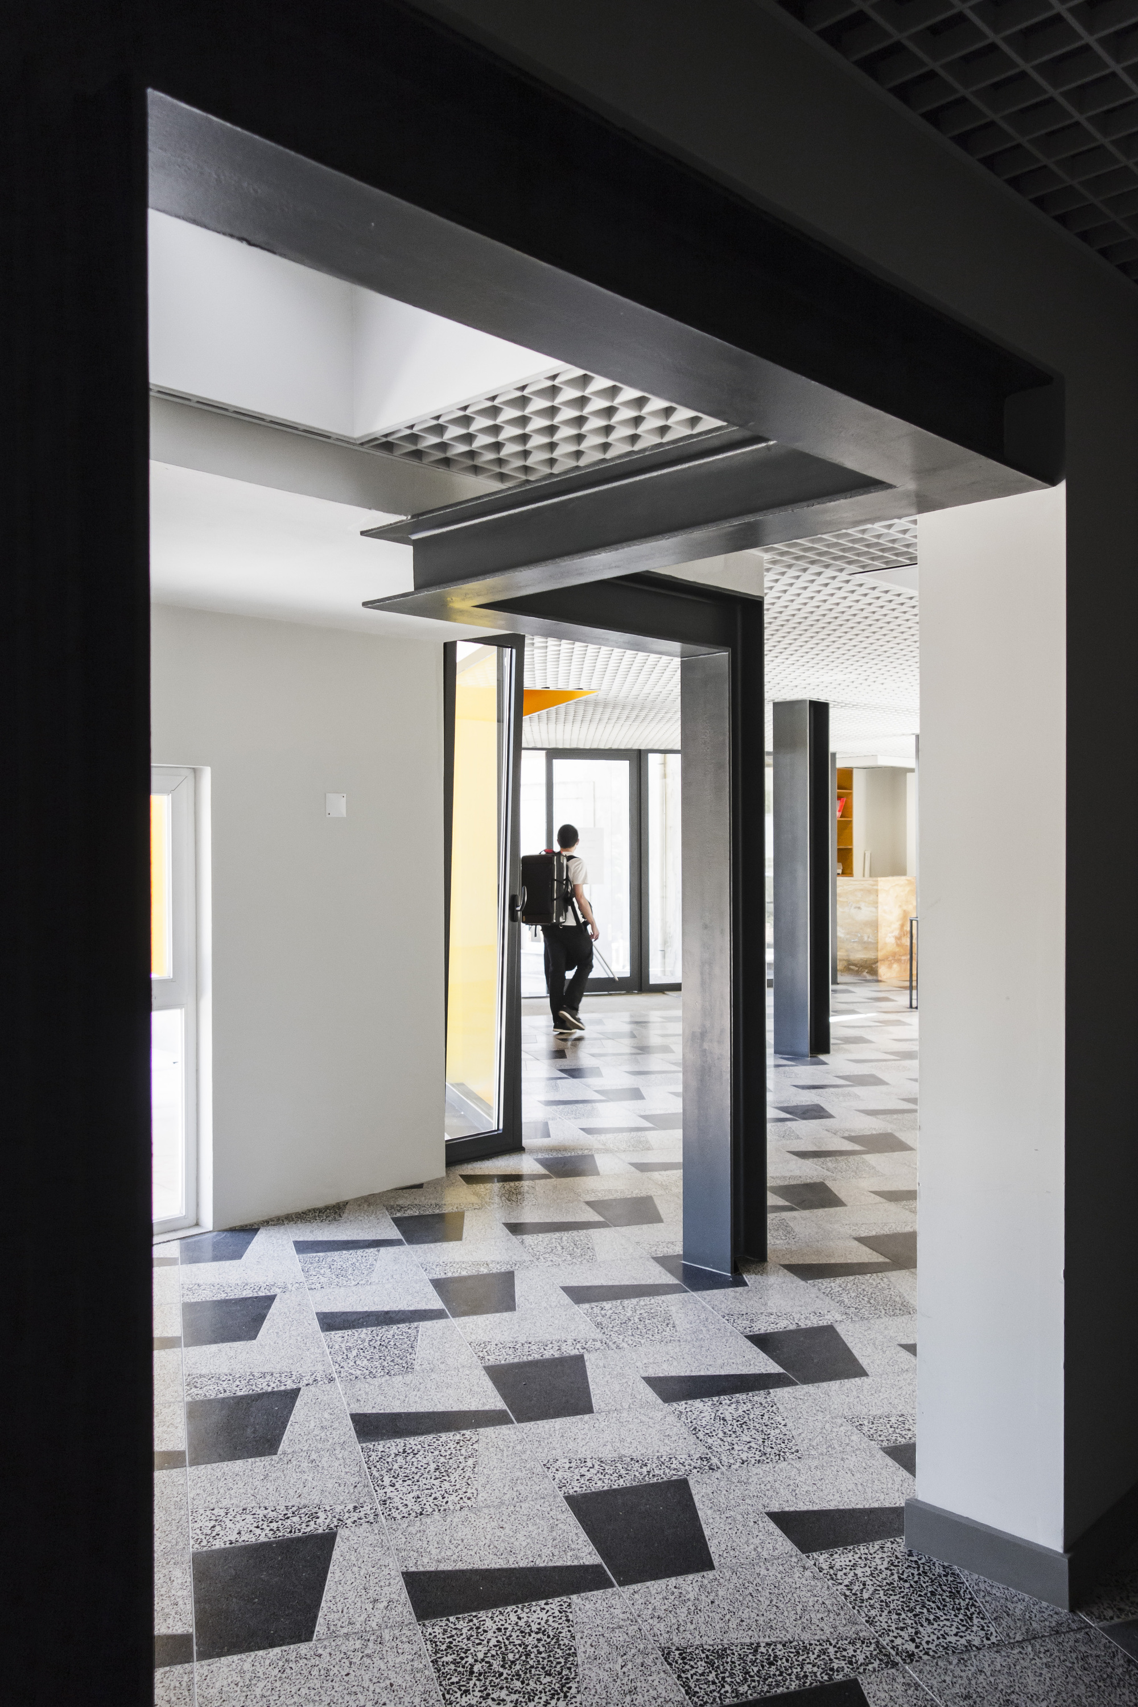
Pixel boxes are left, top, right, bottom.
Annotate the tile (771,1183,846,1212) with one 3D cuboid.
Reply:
[{"bbox_3d":[1.037,1.452,5.616,0.301,0.014,0.386,0,0,-17],"label":"tile"}]

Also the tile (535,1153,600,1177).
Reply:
[{"bbox_3d":[0.033,1.452,6.137,0.301,0.014,0.386,0,0,-17],"label":"tile"}]

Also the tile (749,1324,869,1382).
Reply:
[{"bbox_3d":[0.723,1.451,3.838,0.299,0.020,0.382,0,0,-17],"label":"tile"}]

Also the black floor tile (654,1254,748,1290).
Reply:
[{"bbox_3d":[0.493,1.449,4.592,0.299,0.020,0.382,0,0,-17],"label":"black floor tile"}]

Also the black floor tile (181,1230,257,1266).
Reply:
[{"bbox_3d":[-1.281,1.463,4.907,0.301,0.014,0.386,0,0,-17],"label":"black floor tile"}]

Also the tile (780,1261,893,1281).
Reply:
[{"bbox_3d":[0.954,1.447,4.617,0.390,0.020,0.176,0,0,-17],"label":"tile"}]

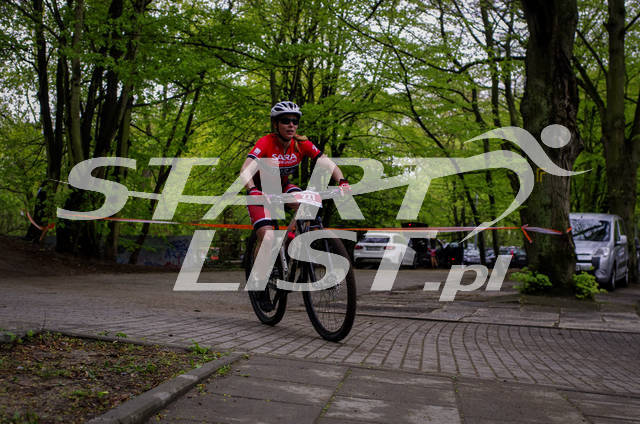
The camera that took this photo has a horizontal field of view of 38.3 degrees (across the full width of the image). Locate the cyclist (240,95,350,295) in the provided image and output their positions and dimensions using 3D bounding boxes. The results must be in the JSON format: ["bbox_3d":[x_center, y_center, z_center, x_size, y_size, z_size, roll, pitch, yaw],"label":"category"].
[{"bbox_3d":[-0.253,-0.023,6.468,0.730,1.470,0.930,-5,1,-25],"label":"cyclist"}]

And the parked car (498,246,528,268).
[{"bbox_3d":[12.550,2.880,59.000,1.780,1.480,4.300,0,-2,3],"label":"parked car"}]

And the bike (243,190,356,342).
[{"bbox_3d":[-0.201,0.349,6.442,0.690,1.020,1.815,-5,1,-25],"label":"bike"}]

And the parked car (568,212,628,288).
[{"bbox_3d":[6.480,0.930,22.650,1.820,1.800,4.380,-1,-2,25],"label":"parked car"}]

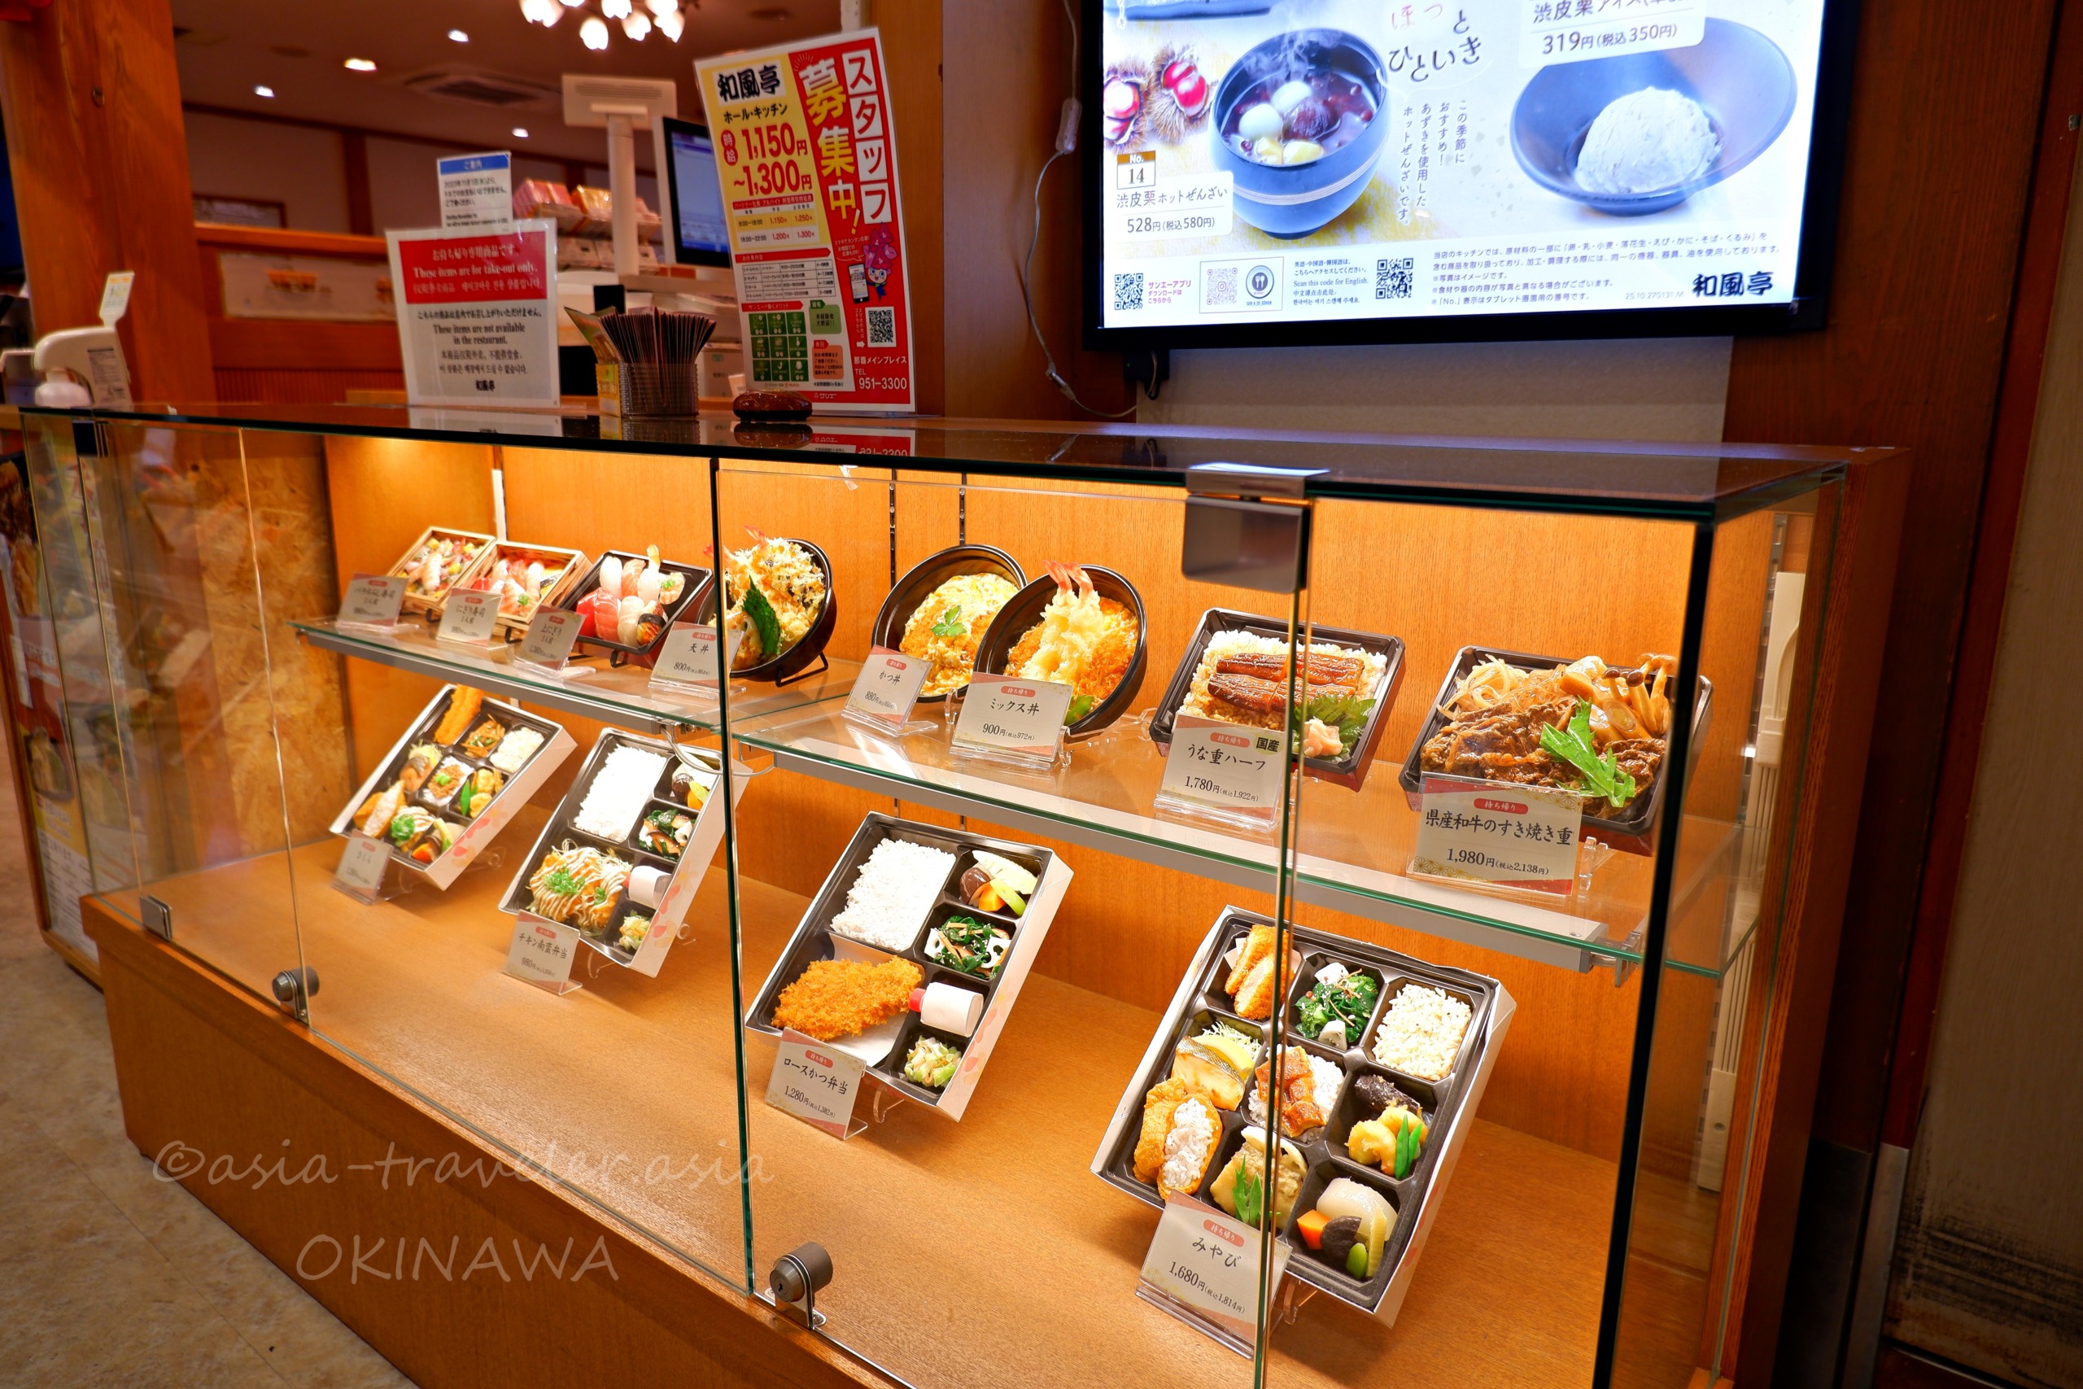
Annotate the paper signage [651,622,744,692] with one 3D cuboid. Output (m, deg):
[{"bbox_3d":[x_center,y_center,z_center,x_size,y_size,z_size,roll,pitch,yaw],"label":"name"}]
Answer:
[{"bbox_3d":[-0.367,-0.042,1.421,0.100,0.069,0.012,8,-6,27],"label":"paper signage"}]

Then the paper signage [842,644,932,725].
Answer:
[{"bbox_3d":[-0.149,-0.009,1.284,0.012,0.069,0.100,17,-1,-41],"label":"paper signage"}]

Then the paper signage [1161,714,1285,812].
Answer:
[{"bbox_3d":[0.139,0.057,1.020,0.097,0.070,0.012,10,-6,34],"label":"paper signage"}]

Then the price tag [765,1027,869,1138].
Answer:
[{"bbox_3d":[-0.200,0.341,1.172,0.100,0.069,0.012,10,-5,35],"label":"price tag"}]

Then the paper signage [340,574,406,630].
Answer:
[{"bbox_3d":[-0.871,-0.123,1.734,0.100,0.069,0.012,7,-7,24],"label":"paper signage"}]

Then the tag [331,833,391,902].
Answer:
[{"bbox_3d":[-0.854,0.216,1.680,0.099,0.070,0.012,11,-11,37],"label":"tag"}]

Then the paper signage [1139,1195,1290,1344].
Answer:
[{"bbox_3d":[0.121,0.401,0.929,0.099,0.071,0.012,12,-14,41],"label":"paper signage"}]

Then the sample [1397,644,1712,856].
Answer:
[{"bbox_3d":[0.360,0.035,0.941,0.173,0.047,0.137,11,56,39],"label":"sample"}]

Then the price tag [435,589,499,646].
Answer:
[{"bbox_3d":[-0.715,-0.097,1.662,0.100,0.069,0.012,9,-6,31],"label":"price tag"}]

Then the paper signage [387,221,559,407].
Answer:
[{"bbox_3d":[-0.692,-0.460,1.621,0.300,0.213,0.012,8,15,29],"label":"paper signage"}]

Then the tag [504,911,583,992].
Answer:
[{"bbox_3d":[-0.539,0.277,1.437,0.099,0.066,0.012,9,-10,32],"label":"tag"}]

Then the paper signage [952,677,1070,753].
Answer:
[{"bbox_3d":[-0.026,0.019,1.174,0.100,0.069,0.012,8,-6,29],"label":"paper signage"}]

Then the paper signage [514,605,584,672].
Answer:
[{"bbox_3d":[-0.566,-0.066,1.541,0.099,0.067,0.012,11,-15,39],"label":"paper signage"}]

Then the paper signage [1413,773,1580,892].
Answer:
[{"bbox_3d":[0.302,0.092,0.889,0.101,0.066,0.012,7,-13,26],"label":"paper signage"}]

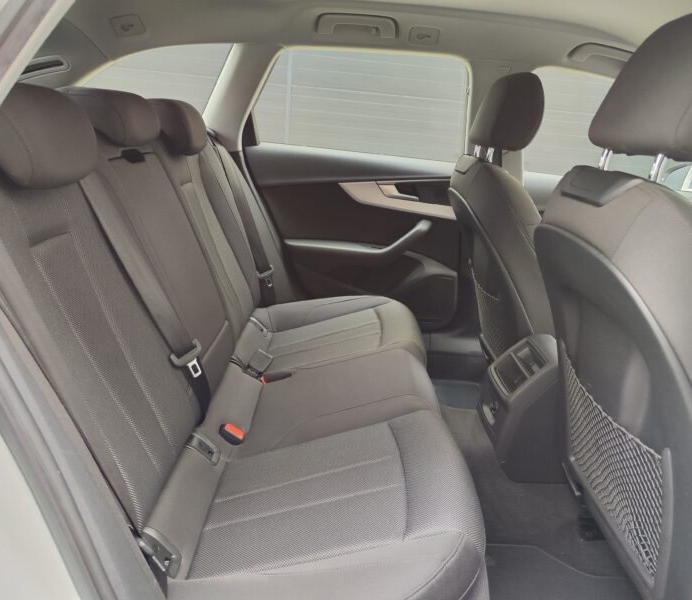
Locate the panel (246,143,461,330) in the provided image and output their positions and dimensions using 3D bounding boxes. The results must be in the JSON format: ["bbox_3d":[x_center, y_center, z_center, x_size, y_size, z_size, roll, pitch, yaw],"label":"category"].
[{"bbox_3d":[0.030,-0.203,1.906,0.800,0.620,0.120,5,18,-2],"label":"panel"}]

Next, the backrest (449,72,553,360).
[{"bbox_3d":[0.438,-0.208,1.565,0.250,0.840,0.490,-9,18,3],"label":"backrest"}]

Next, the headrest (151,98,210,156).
[{"bbox_3d":[-0.477,-0.476,1.477,0.145,0.155,0.250,-1,18,0],"label":"headrest"}]

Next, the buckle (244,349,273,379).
[{"bbox_3d":[-0.241,0.172,1.502,0.052,0.070,0.035,33,15,-10],"label":"buckle"}]

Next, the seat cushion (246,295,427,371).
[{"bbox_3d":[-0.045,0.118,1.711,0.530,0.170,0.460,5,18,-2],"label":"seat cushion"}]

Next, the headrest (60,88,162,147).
[{"bbox_3d":[-0.496,-0.387,1.130,0.145,0.125,0.240,-1,18,0],"label":"headrest"}]

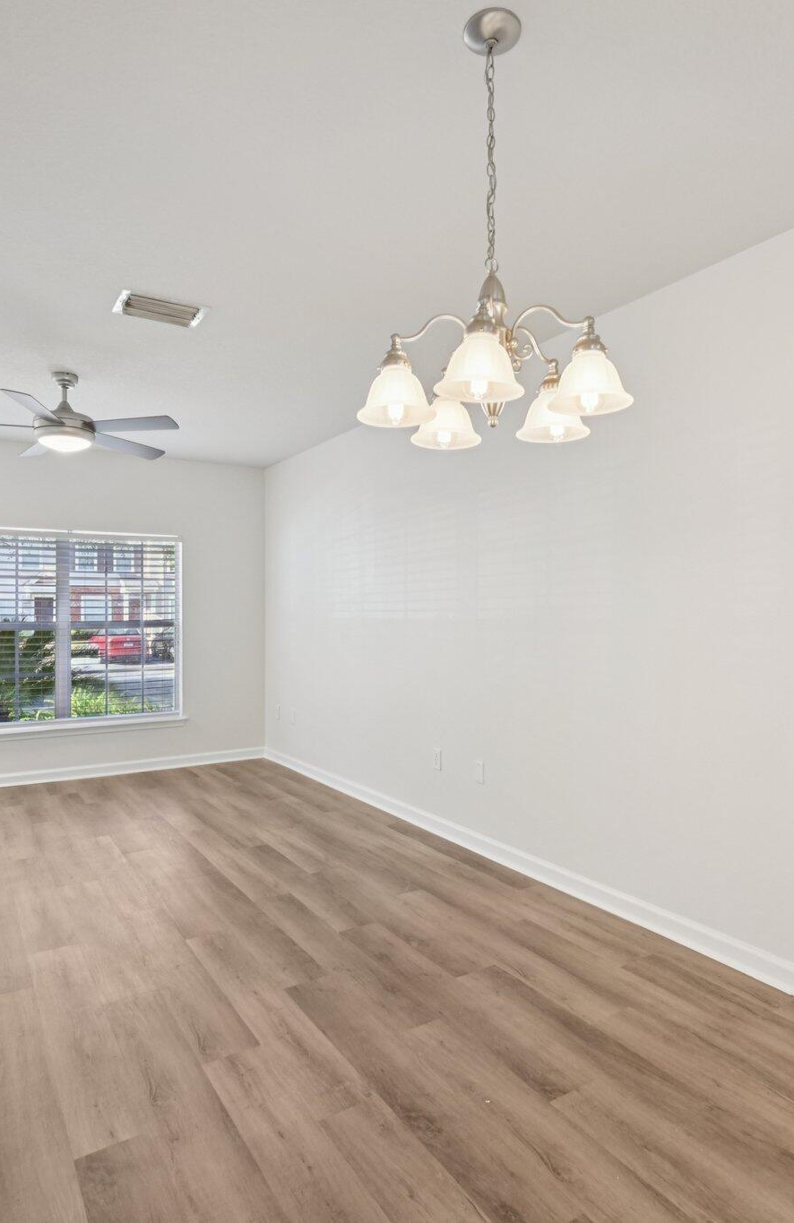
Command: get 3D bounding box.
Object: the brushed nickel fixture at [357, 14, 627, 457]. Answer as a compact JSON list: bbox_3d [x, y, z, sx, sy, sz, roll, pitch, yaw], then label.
[{"bbox_3d":[0.219,-0.885,1.651,0.610,0.913,0.610,0,0,0],"label":"brushed nickel fixture"}]

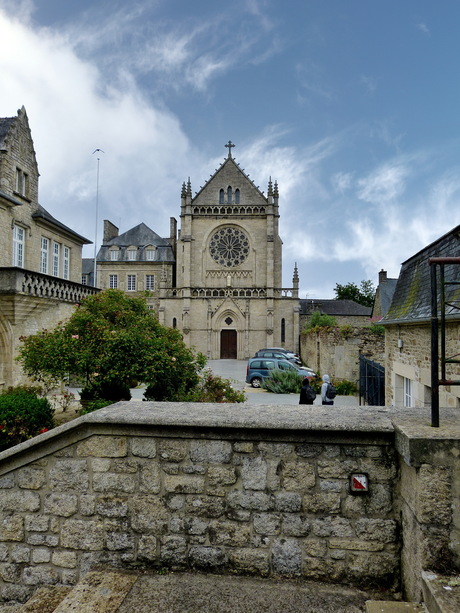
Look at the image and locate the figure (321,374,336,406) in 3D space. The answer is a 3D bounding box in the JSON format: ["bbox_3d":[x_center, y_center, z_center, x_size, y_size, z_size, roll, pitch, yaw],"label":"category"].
[{"bbox_3d":[3.614,3.373,16.251,0.500,1.720,0.520,0,-3,21],"label":"figure"}]

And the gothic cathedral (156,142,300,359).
[{"bbox_3d":[0.474,-5.970,61.468,16.620,25.440,19.000,1,-3,3],"label":"gothic cathedral"}]

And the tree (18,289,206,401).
[{"bbox_3d":[-3.950,1.598,14.900,6.200,4.300,5.400,0,-3,0],"label":"tree"}]

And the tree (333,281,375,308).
[{"bbox_3d":[20.327,1.512,71.673,7.500,11.500,7.500,1,-3,0],"label":"tree"}]

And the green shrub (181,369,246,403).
[{"bbox_3d":[-0.530,3.090,14.300,2.100,1.600,1.700,0,-3,0],"label":"green shrub"}]

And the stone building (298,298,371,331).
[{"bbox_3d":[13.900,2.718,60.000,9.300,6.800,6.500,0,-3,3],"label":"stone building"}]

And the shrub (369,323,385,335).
[{"bbox_3d":[7.801,1.183,23.500,0.900,0.620,0.800,2,-3,-17],"label":"shrub"}]

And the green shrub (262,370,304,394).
[{"bbox_3d":[3.100,4.294,25.500,2.400,1.300,1.800,0,-3,0],"label":"green shrub"}]

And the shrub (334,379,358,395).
[{"bbox_3d":[6.325,4.322,24.224,1.150,0.850,1.000,1,-3,-11],"label":"shrub"}]

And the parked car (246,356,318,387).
[{"bbox_3d":[3.300,4.219,28.300,4.380,1.800,1.820,0,-3,4],"label":"parked car"}]

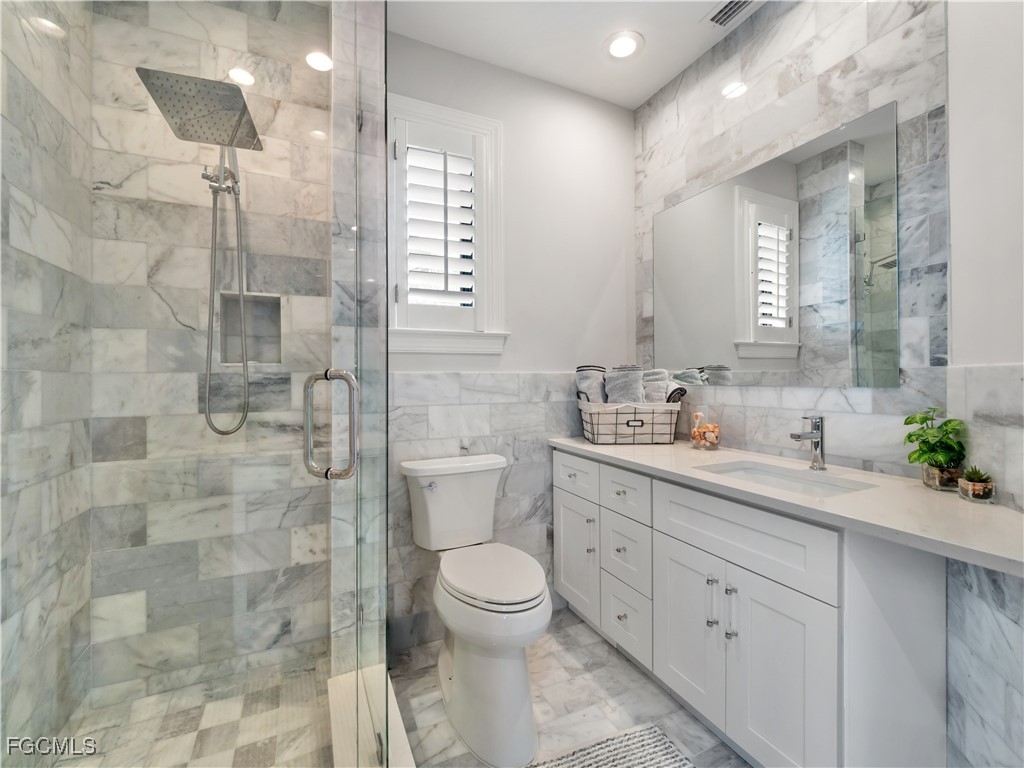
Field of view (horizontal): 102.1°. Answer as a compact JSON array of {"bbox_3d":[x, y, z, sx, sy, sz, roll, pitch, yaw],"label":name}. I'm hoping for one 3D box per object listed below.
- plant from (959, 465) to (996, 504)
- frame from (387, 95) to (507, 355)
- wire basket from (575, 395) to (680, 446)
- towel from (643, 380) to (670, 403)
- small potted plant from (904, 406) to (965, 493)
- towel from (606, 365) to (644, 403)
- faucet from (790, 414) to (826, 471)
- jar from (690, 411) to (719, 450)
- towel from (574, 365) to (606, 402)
[{"bbox_3d":[1.144,0.242,1.017,0.064,0.092,0.064,0,1,-25],"label":"plant"},{"bbox_3d":[-0.297,-0.707,1.871,0.636,1.132,0.070,0,1,-25],"label":"frame"},{"bbox_3d":[0.564,0.181,2.064,0.425,0.200,0.280,0,0,-3],"label":"wire basket"},{"bbox_3d":[0.709,0.034,2.031,0.125,0.180,0.140,0,0,-3],"label":"towel"},{"bbox_3d":[1.182,0.179,1.154,0.115,0.214,0.118,0,1,-25],"label":"small potted plant"},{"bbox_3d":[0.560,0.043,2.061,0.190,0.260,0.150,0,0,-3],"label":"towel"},{"bbox_3d":[0.982,0.196,1.380,0.174,0.180,0.052,0,1,-25],"label":"faucet"},{"bbox_3d":[0.852,0.195,1.827,0.126,0.175,0.126,0,0,0],"label":"jar"},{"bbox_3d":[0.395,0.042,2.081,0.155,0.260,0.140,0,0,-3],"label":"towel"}]

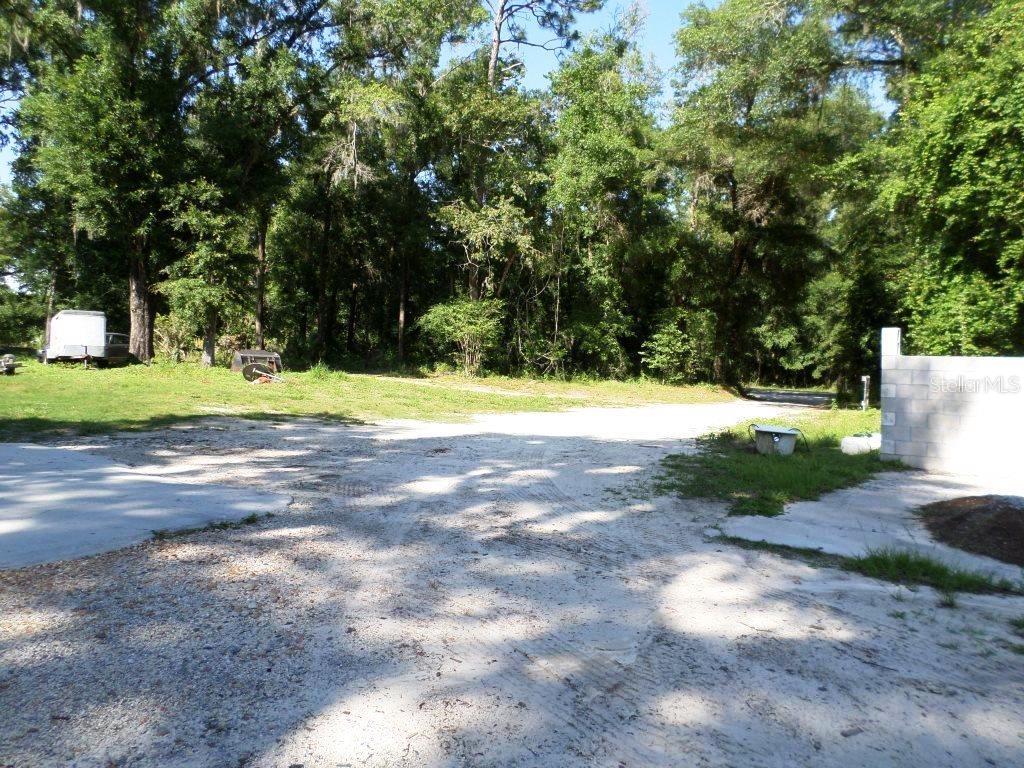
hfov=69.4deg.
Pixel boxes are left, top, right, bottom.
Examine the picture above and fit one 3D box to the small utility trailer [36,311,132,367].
[{"bbox_3d":[-16.811,-1.741,28.765,1.550,2.120,3.500,-2,3,-40],"label":"small utility trailer"}]

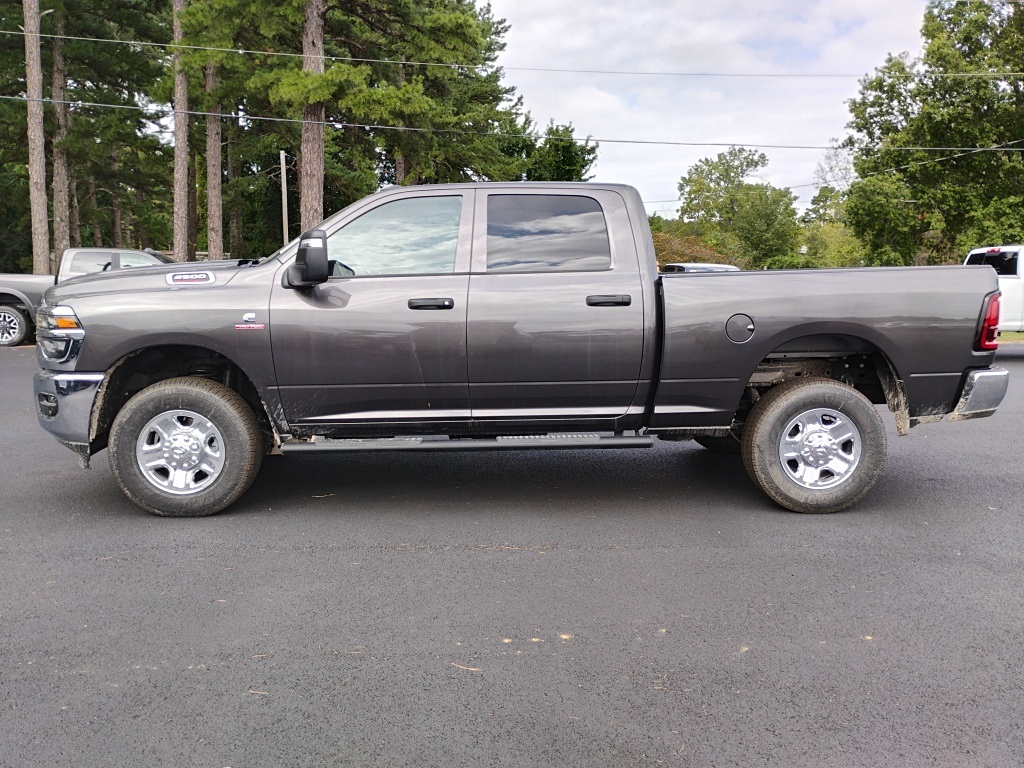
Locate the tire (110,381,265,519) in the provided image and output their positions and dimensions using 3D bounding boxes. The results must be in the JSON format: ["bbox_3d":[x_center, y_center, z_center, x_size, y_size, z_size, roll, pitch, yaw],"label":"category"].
[{"bbox_3d":[-1.933,0.367,4.939,0.840,0.830,0.276,0,8,-3],"label":"tire"}]

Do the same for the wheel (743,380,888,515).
[{"bbox_3d":[1.860,0.361,5.112,0.840,0.830,0.276,0,8,-3],"label":"wheel"}]

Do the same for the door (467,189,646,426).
[{"bbox_3d":[0.255,-0.475,4.936,1.045,1.370,0.240,0,8,-3],"label":"door"}]

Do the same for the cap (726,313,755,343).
[{"bbox_3d":[1.347,-0.331,4.894,0.167,0.174,0.030,0,8,-3],"label":"cap"}]

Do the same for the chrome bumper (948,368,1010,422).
[{"bbox_3d":[2.839,-0.057,5.978,0.470,0.300,1.920,0,8,-3],"label":"chrome bumper"}]

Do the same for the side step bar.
[{"bbox_3d":[-0.254,0.354,4.941,2.205,0.080,0.160,0,8,-3],"label":"side step bar"}]

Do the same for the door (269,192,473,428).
[{"bbox_3d":[-0.801,-0.451,4.891,1.180,1.385,0.240,0,8,-3],"label":"door"}]

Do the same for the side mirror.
[{"bbox_3d":[-1.133,-0.692,4.581,0.250,0.310,0.360,0,8,-3],"label":"side mirror"}]

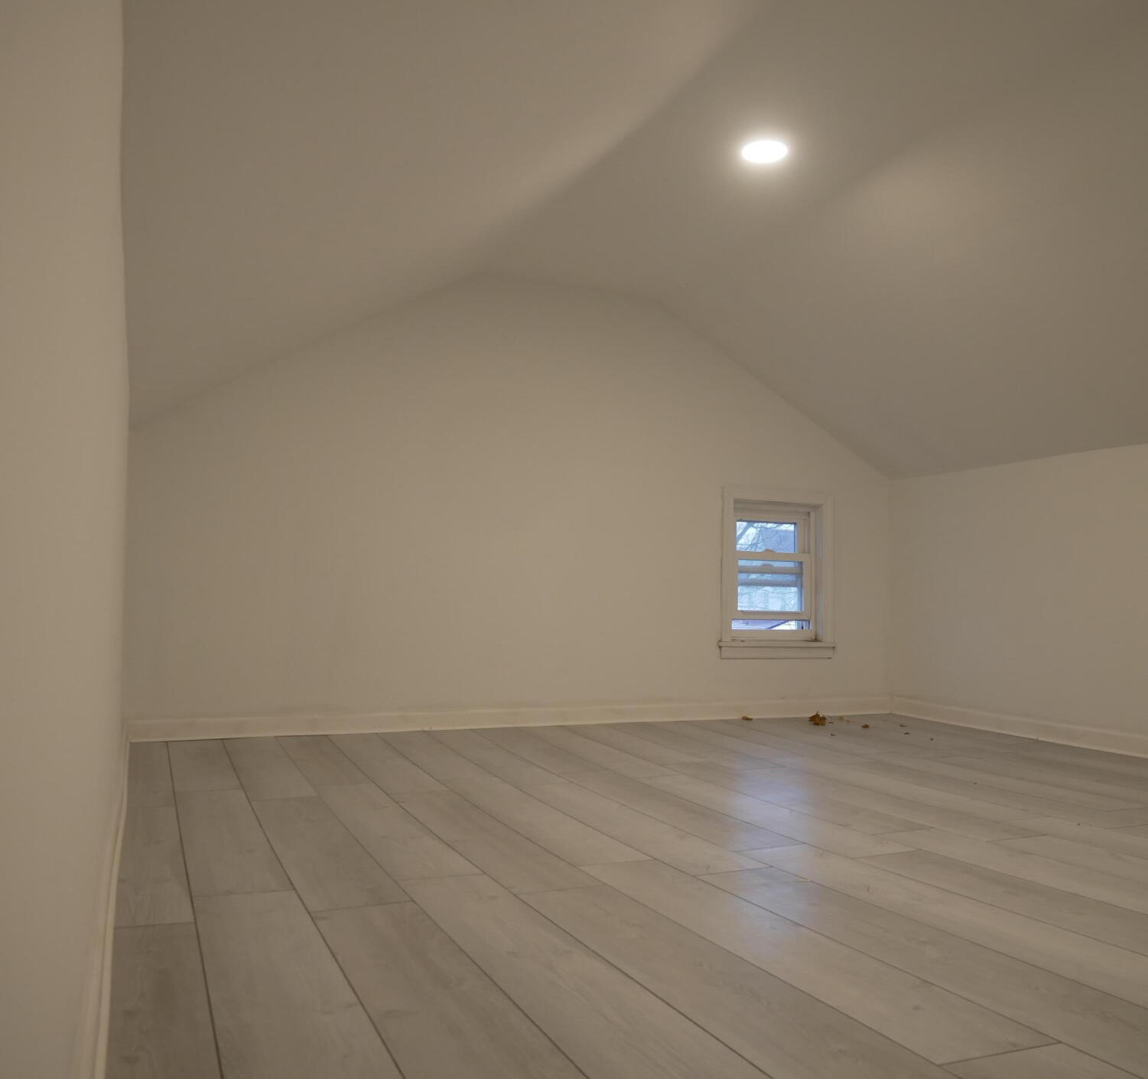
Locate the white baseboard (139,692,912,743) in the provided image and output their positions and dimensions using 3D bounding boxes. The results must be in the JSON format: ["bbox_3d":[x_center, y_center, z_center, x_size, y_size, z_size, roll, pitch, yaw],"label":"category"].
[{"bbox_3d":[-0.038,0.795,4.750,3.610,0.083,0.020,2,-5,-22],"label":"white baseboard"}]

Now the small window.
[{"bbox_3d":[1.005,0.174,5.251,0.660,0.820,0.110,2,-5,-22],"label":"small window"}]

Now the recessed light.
[{"bbox_3d":[0.627,-1.272,3.479,0.160,0.025,0.160,0,-4,0],"label":"recessed light"}]

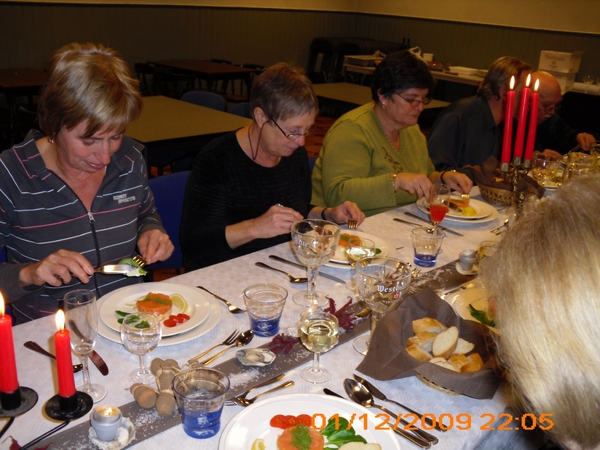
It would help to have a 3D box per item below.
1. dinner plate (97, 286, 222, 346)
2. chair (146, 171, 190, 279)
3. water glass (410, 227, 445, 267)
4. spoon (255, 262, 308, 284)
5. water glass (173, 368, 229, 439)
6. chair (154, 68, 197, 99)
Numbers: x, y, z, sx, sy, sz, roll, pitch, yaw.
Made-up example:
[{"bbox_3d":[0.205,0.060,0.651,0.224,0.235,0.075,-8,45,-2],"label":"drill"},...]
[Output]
[{"bbox_3d":[-0.280,0.185,1.242,0.245,0.025,0.245,3,22,-1],"label":"dinner plate"},{"bbox_3d":[-0.200,0.278,2.073,0.480,0.830,0.540,-16,28,-41],"label":"chair"},{"bbox_3d":[0.334,0.064,1.639,0.091,0.084,0.091,7,21,12],"label":"water glass"},{"bbox_3d":[-0.035,0.107,1.480,0.175,0.019,0.037,15,25,28],"label":"spoon"},{"bbox_3d":[-0.150,0.278,0.950,0.085,0.084,0.085,3,22,-1],"label":"water glass"},{"bbox_3d":[-0.970,-0.932,5.355,0.520,0.800,0.520,-16,28,-41],"label":"chair"}]

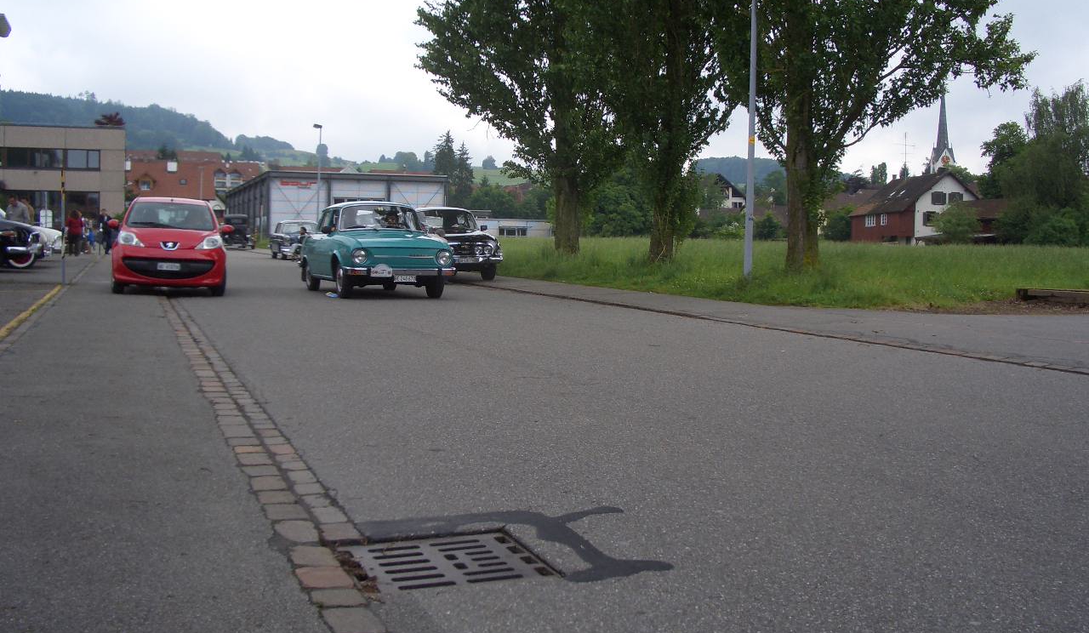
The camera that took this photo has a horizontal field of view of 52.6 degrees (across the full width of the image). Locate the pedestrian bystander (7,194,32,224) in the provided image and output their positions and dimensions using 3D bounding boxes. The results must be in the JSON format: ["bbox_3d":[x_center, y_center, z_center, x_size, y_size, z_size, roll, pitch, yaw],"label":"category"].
[{"bbox_3d":[-13.132,-2.178,27.500,0.520,1.710,0.400,4,5,34],"label":"pedestrian bystander"}]

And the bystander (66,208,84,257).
[{"bbox_3d":[-16.009,-2.840,37.500,0.560,1.580,0.360,0,4,-14],"label":"bystander"}]

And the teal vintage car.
[{"bbox_3d":[-2.667,-1.044,16.672,1.620,1.390,4.150,-1,4,-21],"label":"teal vintage car"}]

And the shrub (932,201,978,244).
[{"bbox_3d":[36.612,-8.179,98.000,4.100,4.200,4.000,3,4,20],"label":"shrub"}]

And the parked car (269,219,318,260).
[{"bbox_3d":[-9.619,-3.007,43.000,1.750,1.480,4.600,0,4,-20],"label":"parked car"}]

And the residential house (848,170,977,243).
[{"bbox_3d":[41.768,-12.100,123.614,9.200,8.300,11.500,0,4,-20],"label":"residential house"}]

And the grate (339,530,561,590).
[{"bbox_3d":[-0.267,0.690,3.030,0.500,0.040,0.479,-1,4,-22],"label":"grate"}]

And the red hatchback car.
[{"bbox_3d":[-5.840,-1.135,17.280,1.630,1.465,3.430,0,4,-16],"label":"red hatchback car"}]

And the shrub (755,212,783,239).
[{"bbox_3d":[18.660,-7.471,92.000,2.300,2.600,2.200,2,4,12],"label":"shrub"}]

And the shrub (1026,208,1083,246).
[{"bbox_3d":[39.374,-6.746,85.000,4.400,3.300,3.800,3,5,25],"label":"shrub"}]

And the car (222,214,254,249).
[{"bbox_3d":[-16.313,-4.498,58.500,1.680,1.800,4.100,0,4,-18],"label":"car"}]

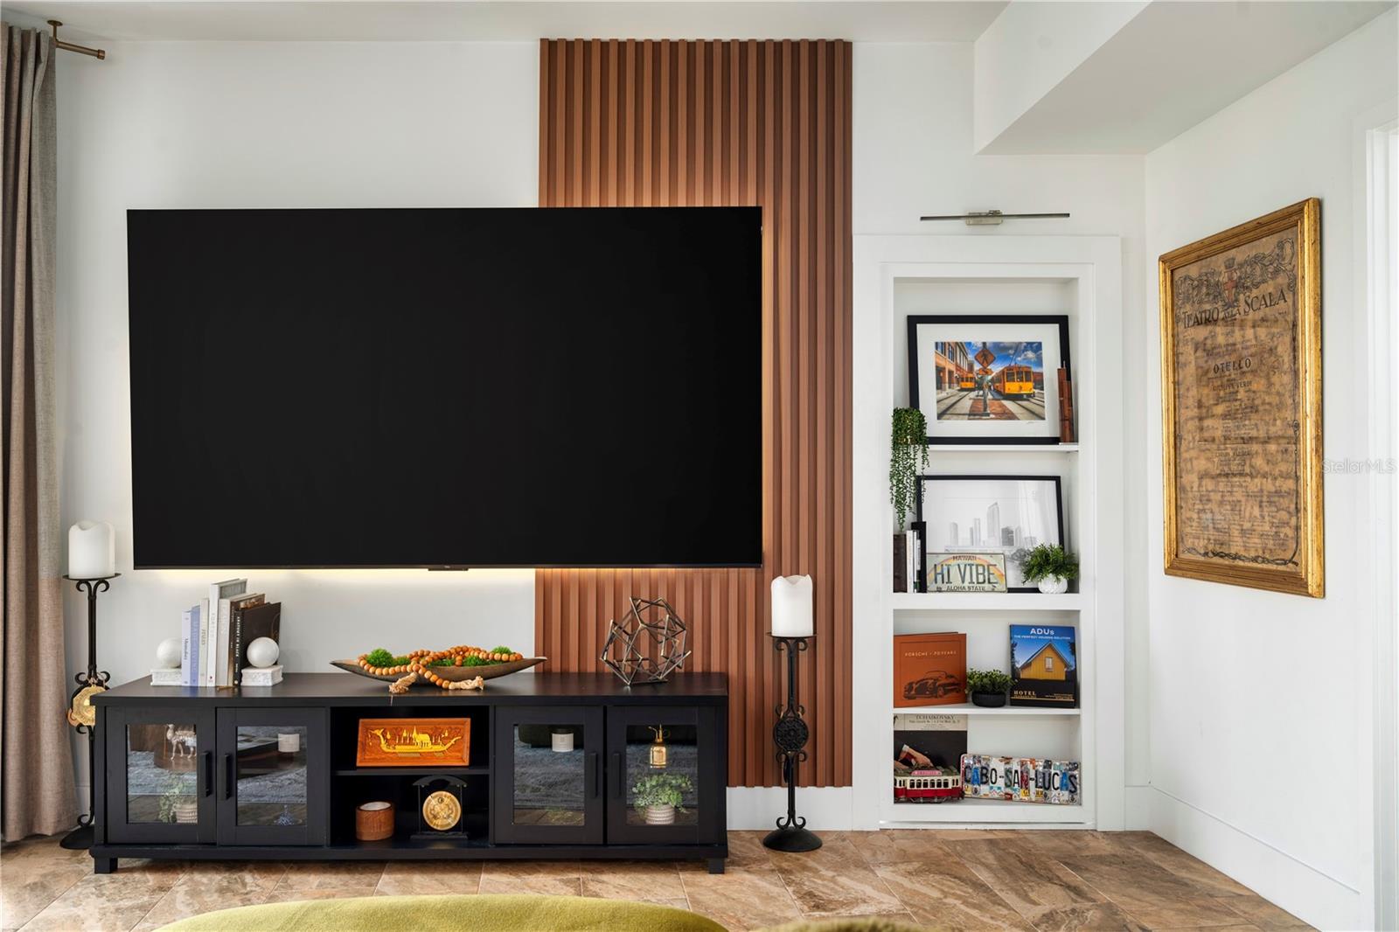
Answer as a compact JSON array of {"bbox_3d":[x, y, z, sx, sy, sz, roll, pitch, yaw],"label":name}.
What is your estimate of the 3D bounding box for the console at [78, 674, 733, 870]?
[{"bbox_3d":[-0.902,0.996,3.714,1.982,0.555,0.425,0,-1,0],"label":"console"}]

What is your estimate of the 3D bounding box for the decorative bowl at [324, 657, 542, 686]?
[{"bbox_3d":[-0.863,0.675,3.721,0.715,0.087,0.180,0,-1,0],"label":"decorative bowl"}]

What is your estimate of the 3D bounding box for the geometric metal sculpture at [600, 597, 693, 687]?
[{"bbox_3d":[-0.179,0.578,3.747,0.303,0.283,0.290,0,-1,0],"label":"geometric metal sculpture"}]

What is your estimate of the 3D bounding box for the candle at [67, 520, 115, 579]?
[{"bbox_3d":[-2.072,0.286,3.841,0.138,0.188,0.138,0,-1,0],"label":"candle"}]

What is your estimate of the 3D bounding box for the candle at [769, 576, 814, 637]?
[{"bbox_3d":[0.316,0.475,3.834,0.141,0.207,0.141,0,-1,0],"label":"candle"}]

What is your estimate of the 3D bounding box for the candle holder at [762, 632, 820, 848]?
[{"bbox_3d":[0.315,0.926,3.828,0.202,0.699,0.202,0,-1,0],"label":"candle holder"}]

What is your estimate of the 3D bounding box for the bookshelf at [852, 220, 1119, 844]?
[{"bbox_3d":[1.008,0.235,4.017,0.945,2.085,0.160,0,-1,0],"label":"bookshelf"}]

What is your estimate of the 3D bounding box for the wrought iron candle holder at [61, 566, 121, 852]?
[{"bbox_3d":[-2.068,0.824,3.834,0.202,0.903,0.202,0,-1,0],"label":"wrought iron candle holder"}]

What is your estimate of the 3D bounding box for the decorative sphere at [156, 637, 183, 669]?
[{"bbox_3d":[-1.749,0.623,3.742,0.101,0.101,0.101,0,-1,0],"label":"decorative sphere"}]

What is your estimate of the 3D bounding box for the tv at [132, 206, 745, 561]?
[{"bbox_3d":[-0.870,-0.268,3.892,2.162,1.235,0.060,0,2,0],"label":"tv"}]

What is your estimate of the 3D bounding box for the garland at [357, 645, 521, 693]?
[{"bbox_3d":[-0.856,0.657,3.662,0.539,0.122,0.218,0,-1,0],"label":"garland"}]

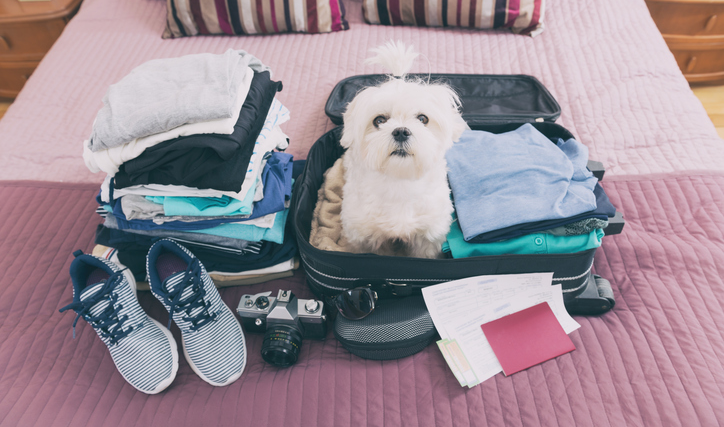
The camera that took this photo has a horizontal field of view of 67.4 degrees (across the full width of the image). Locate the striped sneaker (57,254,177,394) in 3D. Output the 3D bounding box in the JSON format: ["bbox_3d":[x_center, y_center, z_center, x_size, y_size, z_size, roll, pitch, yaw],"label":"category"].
[{"bbox_3d":[-0.391,0.172,0.872,0.100,0.103,0.262,-28,55,-22],"label":"striped sneaker"}]

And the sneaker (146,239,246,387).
[{"bbox_3d":[-0.276,0.160,0.881,0.098,0.103,0.260,-24,54,-19],"label":"sneaker"}]

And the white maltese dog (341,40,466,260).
[{"bbox_3d":[0.062,-0.118,0.863,0.195,0.430,0.270,3,50,2],"label":"white maltese dog"}]

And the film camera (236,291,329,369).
[{"bbox_3d":[-0.128,0.187,0.867,0.139,0.092,0.092,4,50,3],"label":"film camera"}]

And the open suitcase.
[{"bbox_3d":[0.157,-0.099,1.046,0.545,0.185,0.575,1,50,1],"label":"open suitcase"}]

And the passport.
[{"bbox_3d":[0.268,0.203,0.881,0.125,0.006,0.089,-15,52,-12],"label":"passport"}]

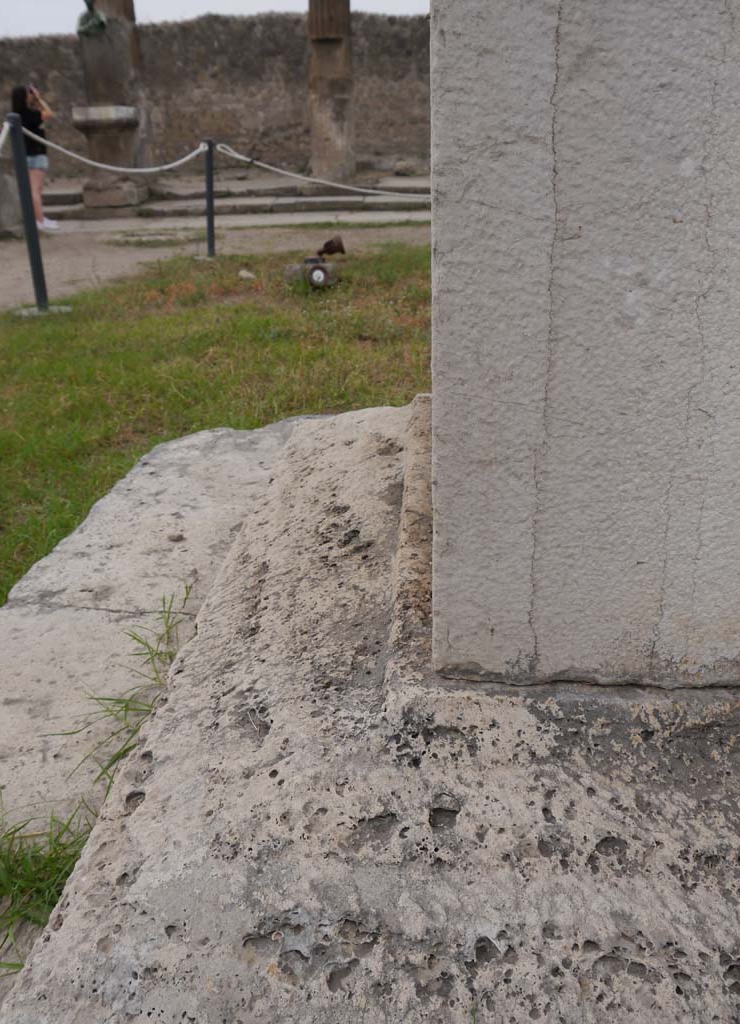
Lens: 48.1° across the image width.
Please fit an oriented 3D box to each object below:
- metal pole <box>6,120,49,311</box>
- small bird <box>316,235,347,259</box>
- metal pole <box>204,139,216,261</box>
[{"bbox_3d":[-1.783,-1.539,4.321,0.068,0.970,0.068,0,23,0],"label":"metal pole"},{"bbox_3d":[-0.256,-1.763,5.500,0.200,0.155,0.130,0,23,0],"label":"small bird"},{"bbox_3d":[-1.396,-2.728,7.237,0.068,0.970,0.068,3,23,0],"label":"metal pole"}]

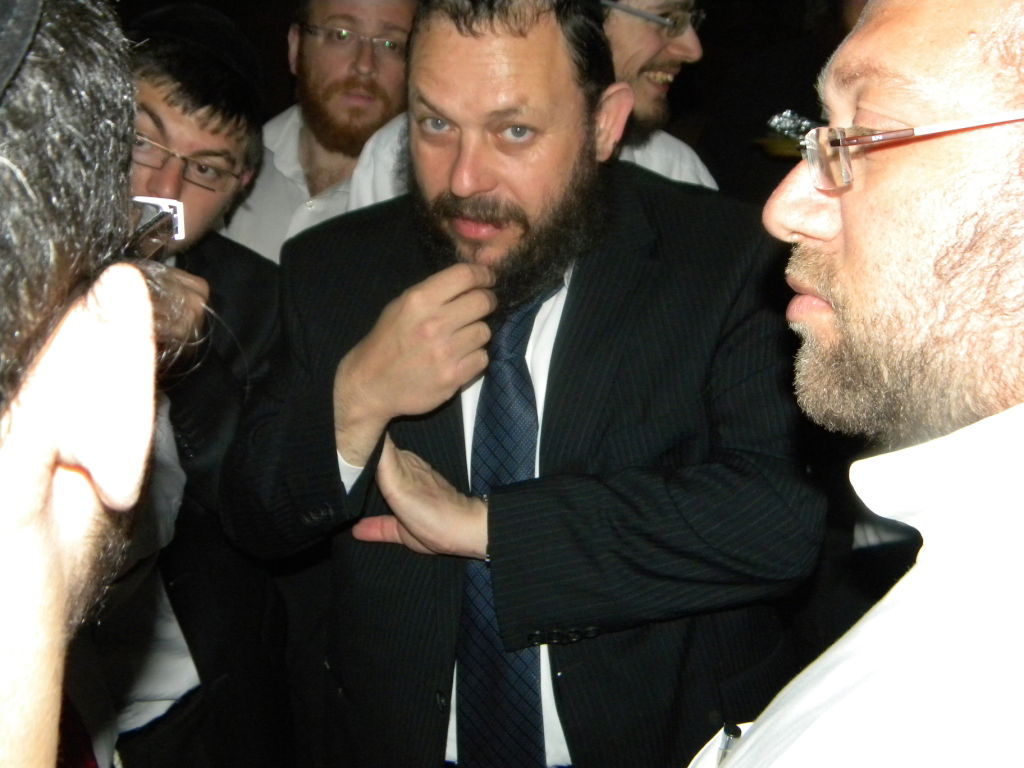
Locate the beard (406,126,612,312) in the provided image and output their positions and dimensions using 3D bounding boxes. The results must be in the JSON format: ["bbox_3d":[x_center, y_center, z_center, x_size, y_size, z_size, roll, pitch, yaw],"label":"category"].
[{"bbox_3d":[-0.010,-0.141,0.979,0.160,0.145,0.120,12,24,13],"label":"beard"}]

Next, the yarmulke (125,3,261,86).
[{"bbox_3d":[-0.298,-0.329,1.140,0.155,0.062,0.160,21,1,-30],"label":"yarmulke"}]

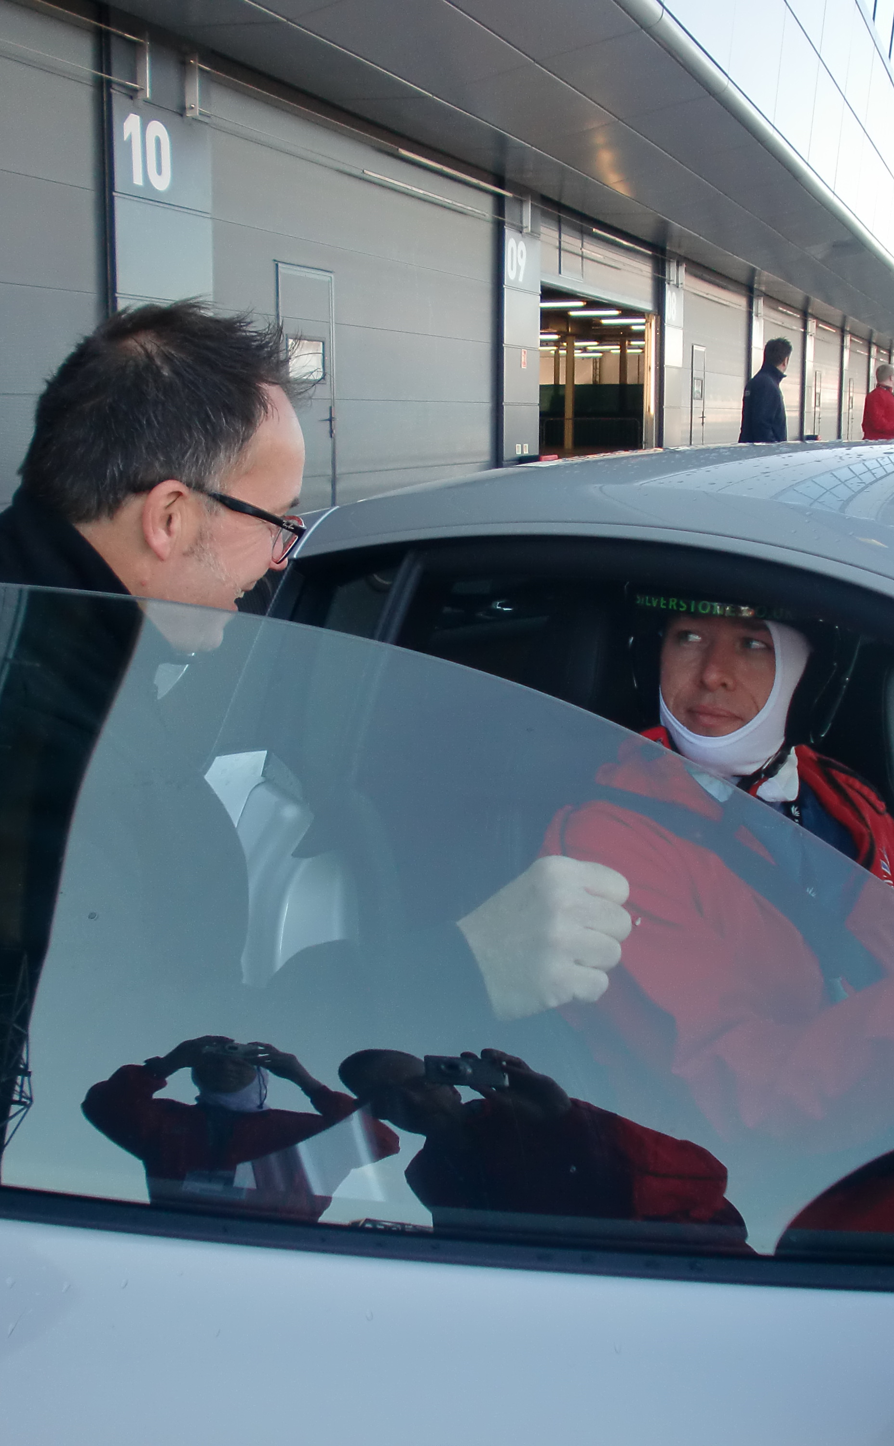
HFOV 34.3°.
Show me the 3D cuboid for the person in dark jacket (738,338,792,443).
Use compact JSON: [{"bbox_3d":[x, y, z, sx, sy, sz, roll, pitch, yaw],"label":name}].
[{"bbox_3d":[2.056,-1.601,9.451,0.320,1.770,0.500,-5,13,-21],"label":"person in dark jacket"}]

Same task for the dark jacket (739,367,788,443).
[{"bbox_3d":[2.055,-1.943,9.378,0.300,0.740,0.500,-5,13,-21],"label":"dark jacket"}]

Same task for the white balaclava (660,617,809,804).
[{"bbox_3d":[0.303,-0.046,1.500,0.185,0.270,0.220,6,13,26],"label":"white balaclava"}]

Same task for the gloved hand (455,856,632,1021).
[{"bbox_3d":[0.062,0.143,0.950,0.125,0.105,0.080,-11,13,-21],"label":"gloved hand"}]

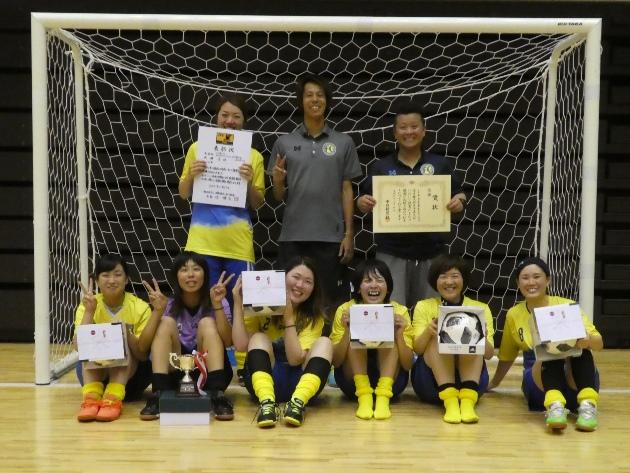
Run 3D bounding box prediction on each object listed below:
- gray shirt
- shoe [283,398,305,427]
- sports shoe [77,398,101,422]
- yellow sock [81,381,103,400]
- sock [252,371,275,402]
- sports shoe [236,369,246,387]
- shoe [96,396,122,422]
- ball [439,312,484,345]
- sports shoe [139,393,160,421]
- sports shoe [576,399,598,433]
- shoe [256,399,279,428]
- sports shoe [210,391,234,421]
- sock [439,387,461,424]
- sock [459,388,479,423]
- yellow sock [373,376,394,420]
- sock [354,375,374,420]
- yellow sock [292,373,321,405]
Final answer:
[{"bbox_3d":[0.003,-0.319,3.906,0.545,0.690,0.270,1,3,0],"label":"gray shirt"},{"bbox_3d":[-0.078,0.826,3.258,0.099,0.110,0.260,11,-3,9],"label":"shoe"},{"bbox_3d":[-1.100,0.824,3.352,0.098,0.100,0.260,0,3,-8],"label":"sports shoe"},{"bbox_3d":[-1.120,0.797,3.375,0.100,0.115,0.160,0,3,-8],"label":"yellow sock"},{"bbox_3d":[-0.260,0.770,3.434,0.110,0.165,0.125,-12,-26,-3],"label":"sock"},{"bbox_3d":[-0.393,0.799,3.912,0.100,0.100,0.250,0,3,-7],"label":"sports shoe"},{"bbox_3d":[-0.998,0.818,3.323,0.103,0.107,0.258,0,3,-7],"label":"shoe"},{"bbox_3d":[0.731,0.479,3.360,0.215,0.215,0.215,1,3,0],"label":"ball"},{"bbox_3d":[-0.789,0.826,3.380,0.098,0.100,0.260,1,3,4],"label":"sports shoe"},{"bbox_3d":[1.327,0.849,3.285,0.100,0.105,0.260,2,4,21],"label":"sports shoe"},{"bbox_3d":[-0.222,0.833,3.232,0.099,0.110,0.260,1,-4,0],"label":"shoe"},{"bbox_3d":[-0.453,0.822,3.355,0.100,0.108,0.260,0,3,-9],"label":"sports shoe"},{"bbox_3d":[0.683,0.827,3.367,0.100,0.130,0.235,1,3,12],"label":"sock"},{"bbox_3d":[0.761,0.827,3.352,0.092,0.122,0.225,1,3,8],"label":"sock"},{"bbox_3d":[0.345,0.800,3.379,0.092,0.165,0.230,1,3,6],"label":"yellow sock"},{"bbox_3d":[0.245,0.801,3.418,0.100,0.170,0.240,1,3,2],"label":"sock"},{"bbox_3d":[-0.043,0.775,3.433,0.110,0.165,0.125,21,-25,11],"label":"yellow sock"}]

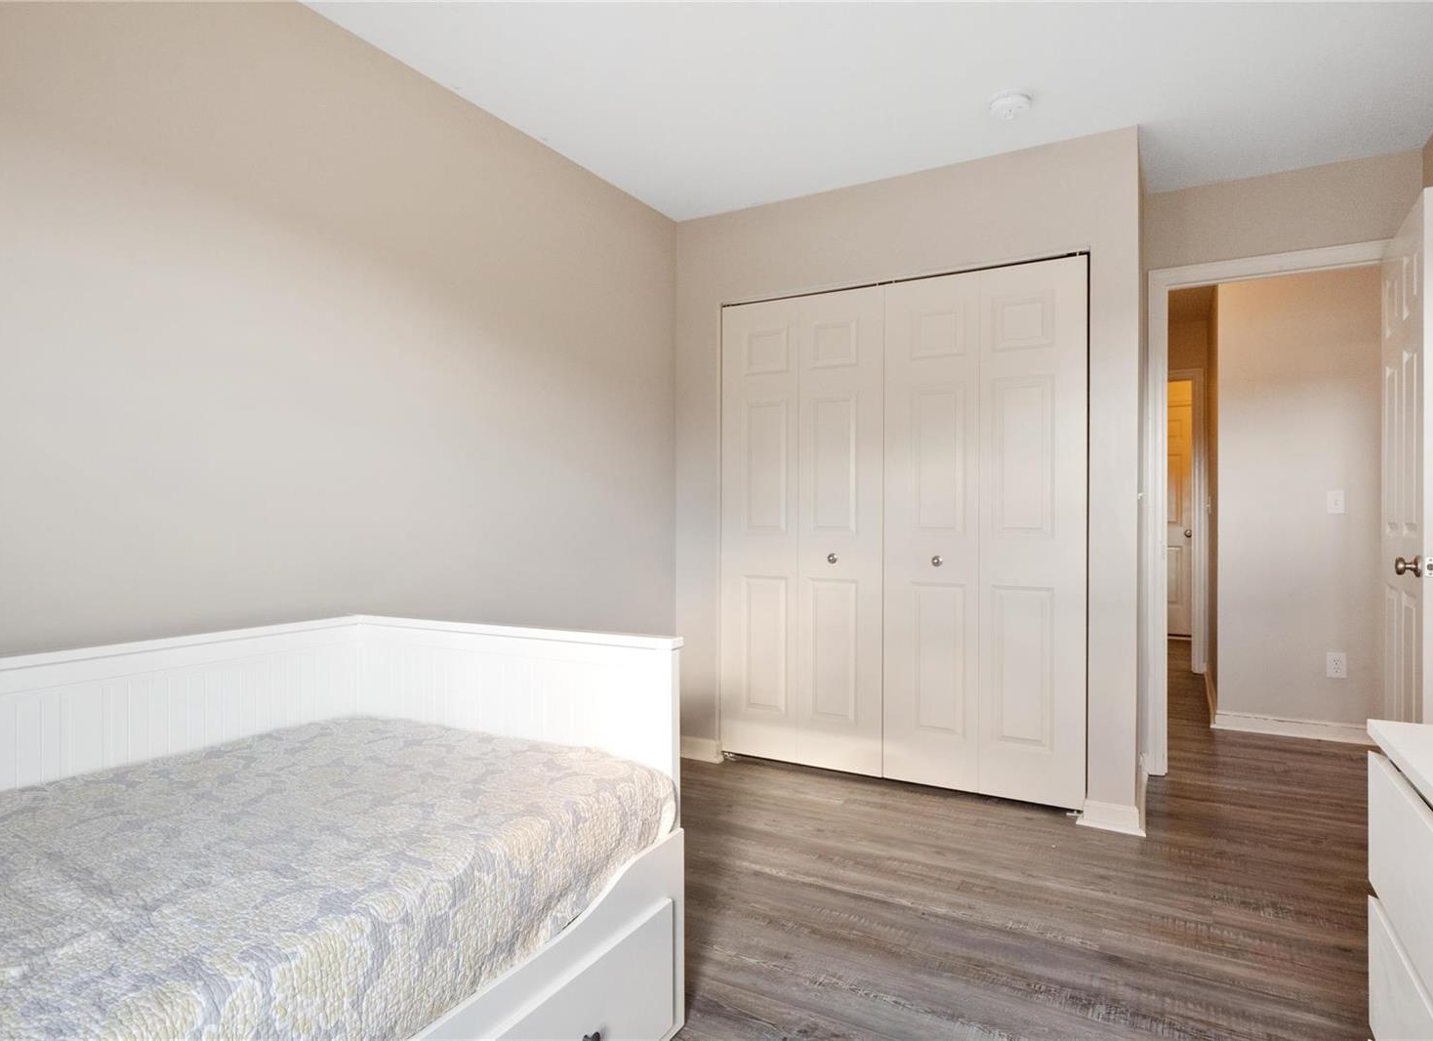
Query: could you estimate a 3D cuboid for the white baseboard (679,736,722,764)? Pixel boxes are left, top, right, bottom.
[{"bbox_3d":[-0.080,1.038,3.542,0.240,0.092,0.028,0,0,29],"label":"white baseboard"}]

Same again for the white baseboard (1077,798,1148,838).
[{"bbox_3d":[1.380,1.037,2.728,0.212,0.092,0.033,0,0,29],"label":"white baseboard"}]

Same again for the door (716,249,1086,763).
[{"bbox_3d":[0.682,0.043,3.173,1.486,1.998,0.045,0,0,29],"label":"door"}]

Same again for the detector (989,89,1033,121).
[{"bbox_3d":[0.959,-1.349,2.544,0.132,0.044,0.132,0,0,29],"label":"detector"}]

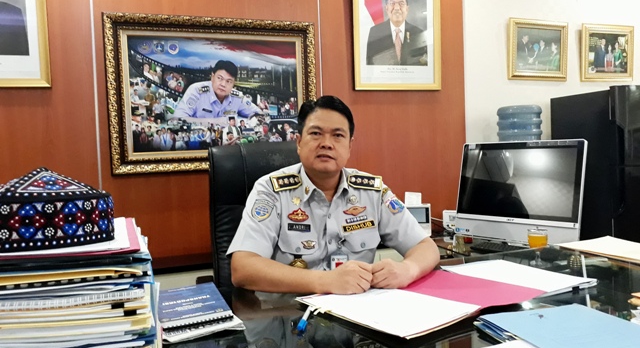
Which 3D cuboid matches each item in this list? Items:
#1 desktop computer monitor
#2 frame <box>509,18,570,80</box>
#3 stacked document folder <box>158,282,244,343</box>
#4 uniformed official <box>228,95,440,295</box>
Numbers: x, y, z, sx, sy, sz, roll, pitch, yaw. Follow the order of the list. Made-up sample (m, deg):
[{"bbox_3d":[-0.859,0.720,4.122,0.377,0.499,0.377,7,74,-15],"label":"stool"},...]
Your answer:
[{"bbox_3d":[0.891,0.073,2.223,0.135,0.445,0.570,4,-2,-40],"label":"desktop computer monitor"},{"bbox_3d":[1.511,-0.851,3.449,0.505,0.410,0.035,-3,6,-19],"label":"frame"},{"bbox_3d":[-0.309,0.300,1.082,0.190,0.035,0.308,-3,2,-24],"label":"stacked document folder"},{"bbox_3d":[0.086,0.407,1.392,0.633,1.273,0.610,-3,2,-19],"label":"uniformed official"}]

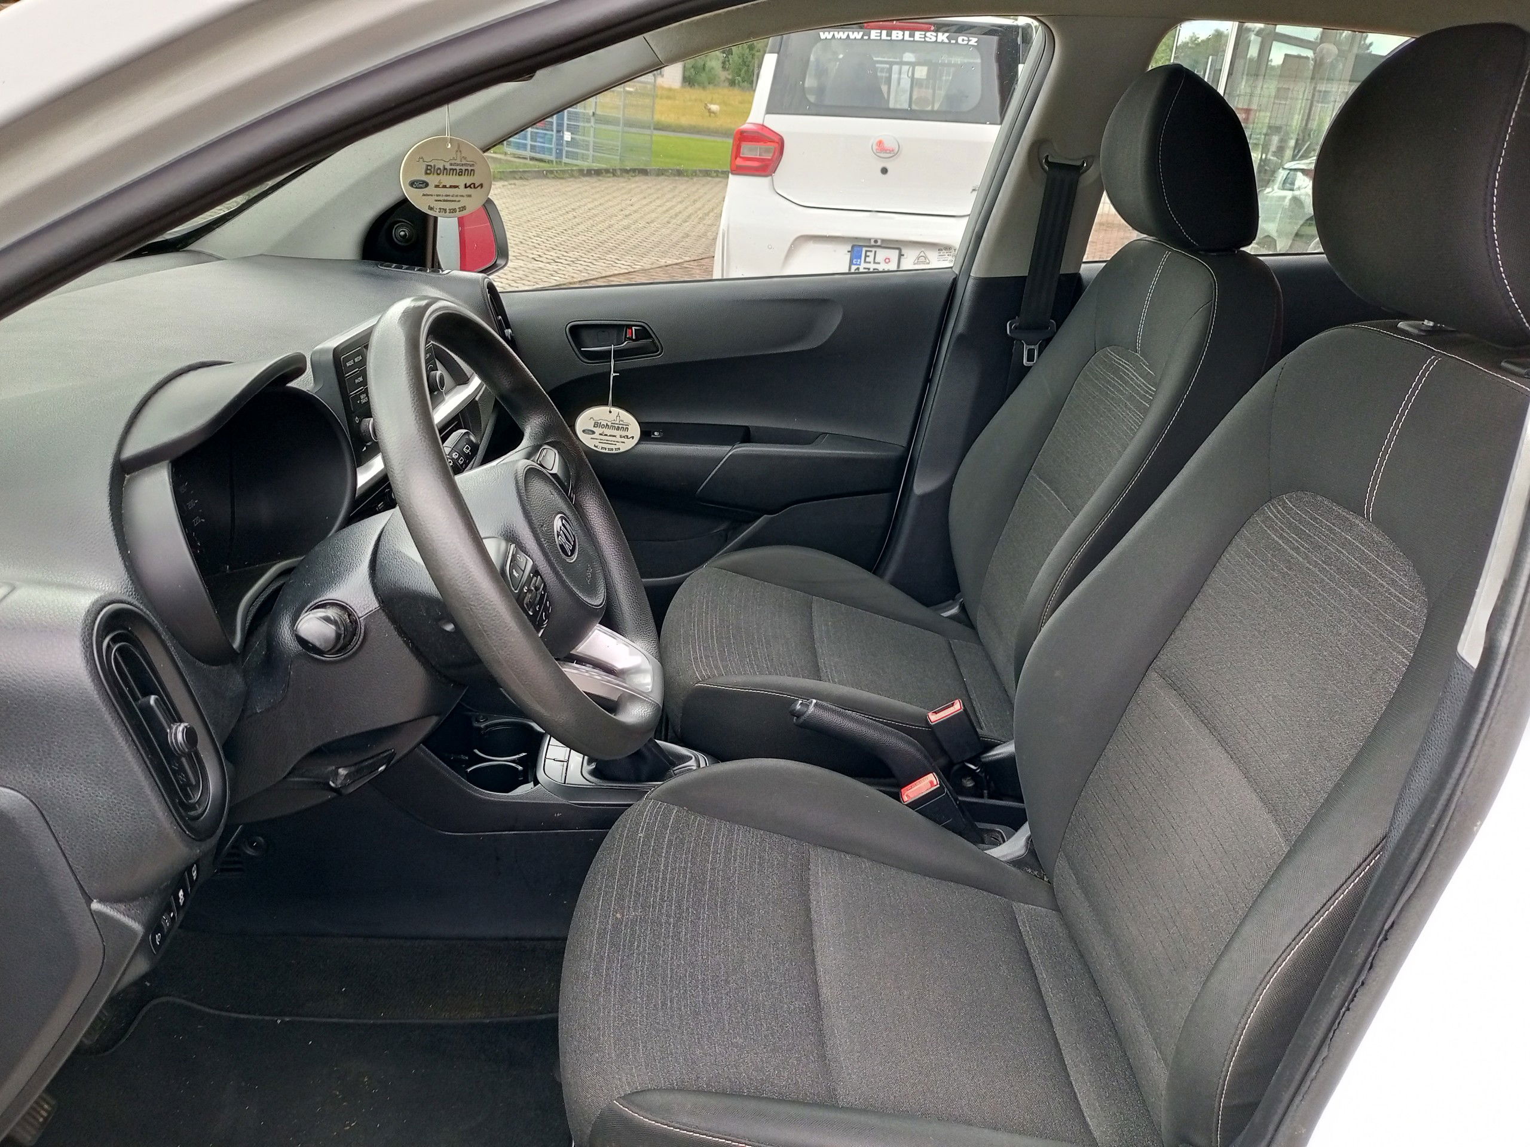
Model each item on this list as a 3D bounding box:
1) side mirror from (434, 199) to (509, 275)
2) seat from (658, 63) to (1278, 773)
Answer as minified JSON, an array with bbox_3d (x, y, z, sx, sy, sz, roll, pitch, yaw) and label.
[{"bbox_3d":[-0.527,-0.578,1.860,0.115,0.148,0.200,11,23,16],"label":"side mirror"},{"bbox_3d":[0.230,-0.156,1.460,0.740,0.970,0.500,4,22,1],"label":"seat"}]

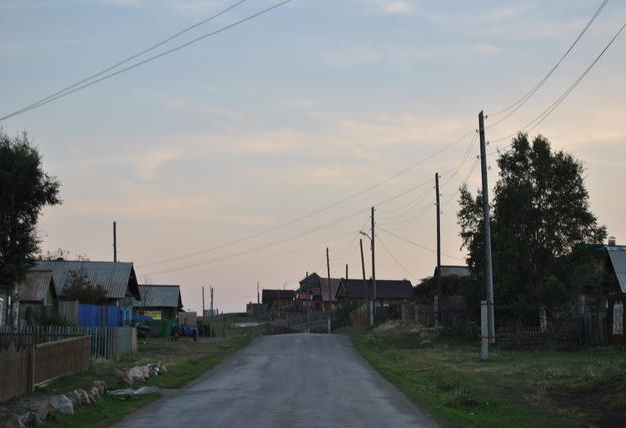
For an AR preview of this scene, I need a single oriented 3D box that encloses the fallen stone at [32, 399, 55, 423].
[{"bbox_3d":[-4.095,2.986,22.172,0.344,0.333,0.339,0,-4,0],"label":"fallen stone"}]

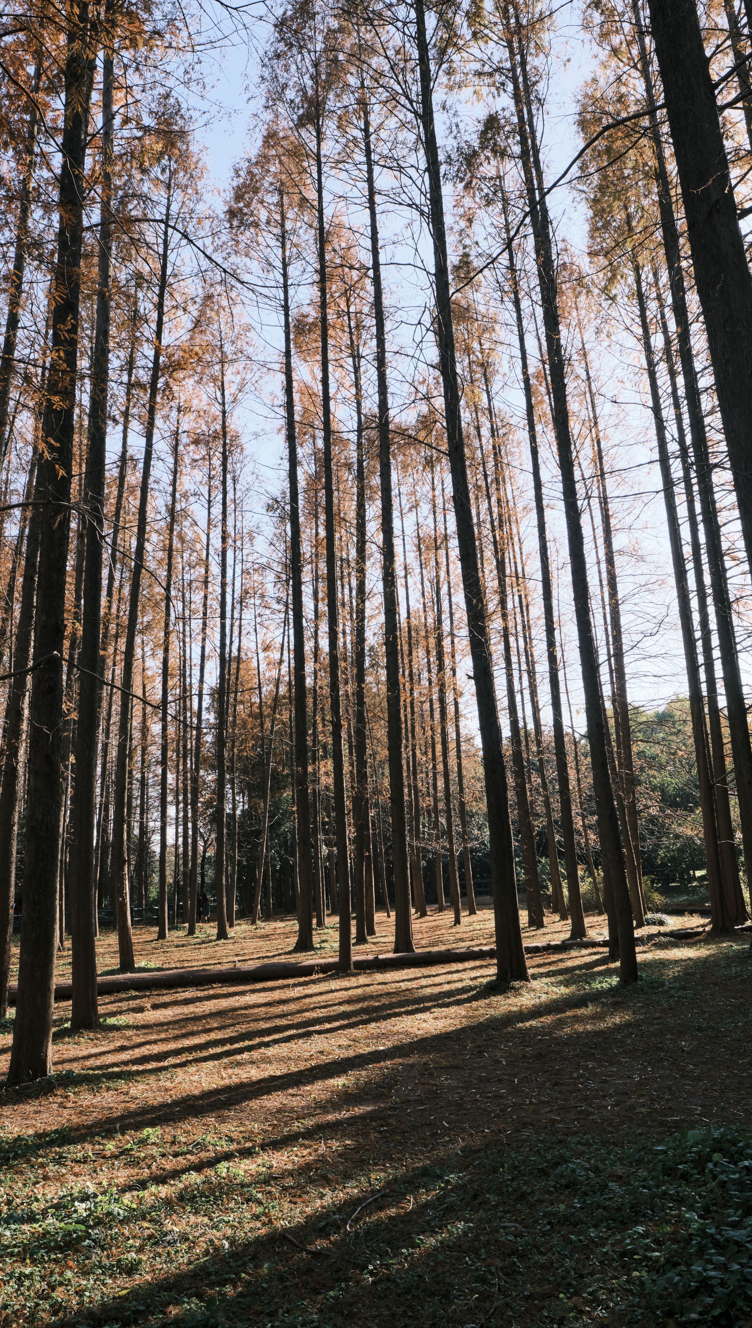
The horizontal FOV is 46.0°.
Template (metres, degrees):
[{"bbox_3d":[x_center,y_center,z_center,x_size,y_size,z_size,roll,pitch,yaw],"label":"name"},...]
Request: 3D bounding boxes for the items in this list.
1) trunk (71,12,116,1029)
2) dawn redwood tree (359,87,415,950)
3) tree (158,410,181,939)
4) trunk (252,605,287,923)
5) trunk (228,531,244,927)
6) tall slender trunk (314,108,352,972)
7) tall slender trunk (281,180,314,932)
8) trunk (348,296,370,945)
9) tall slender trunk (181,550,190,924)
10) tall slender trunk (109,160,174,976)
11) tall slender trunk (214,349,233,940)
[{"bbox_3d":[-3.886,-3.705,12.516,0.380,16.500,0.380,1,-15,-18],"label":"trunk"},{"bbox_3d":[0.147,-5.413,23.686,0.480,25.050,0.451,-3,-15,1],"label":"dawn redwood tree"},{"bbox_3d":[-7.506,-0.423,32.468,0.350,19.990,0.350,2,-15,-13],"label":"tree"},{"bbox_3d":[-5.198,4.506,43.876,0.340,15.820,0.340,6,-16,-6],"label":"trunk"},{"bbox_3d":[-7.036,2.706,45.123,0.392,20.520,0.368,1,-15,-9],"label":"trunk"},{"bbox_3d":[-1.088,-4.270,20.771,0.296,21.790,0.275,-2,-15,-3],"label":"tall slender trunk"},{"bbox_3d":[-2.368,-3.915,25.087,0.450,22.830,0.450,-2,-15,-5],"label":"tall slender trunk"},{"bbox_3d":[-0.678,-2.484,28.862,0.357,22.210,0.332,-1,-15,-1],"label":"trunk"},{"bbox_3d":[-10.502,3.511,48.598,0.388,20.900,0.369,0,-15,-12],"label":"tall slender trunk"},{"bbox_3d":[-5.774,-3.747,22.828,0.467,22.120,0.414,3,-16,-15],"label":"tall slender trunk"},{"bbox_3d":[-5.399,-1.644,31.199,0.360,21.590,0.360,0,-15,-10],"label":"tall slender trunk"}]

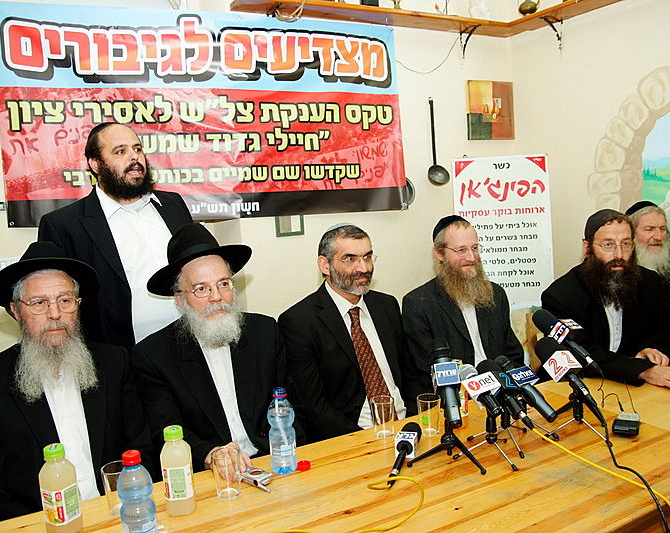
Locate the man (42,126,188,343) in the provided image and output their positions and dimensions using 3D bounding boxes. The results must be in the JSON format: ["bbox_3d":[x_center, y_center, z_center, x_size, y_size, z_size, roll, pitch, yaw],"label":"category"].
[{"bbox_3d":[-0.723,0.357,2.102,0.520,1.740,0.330,-9,7,-40],"label":"man"}]

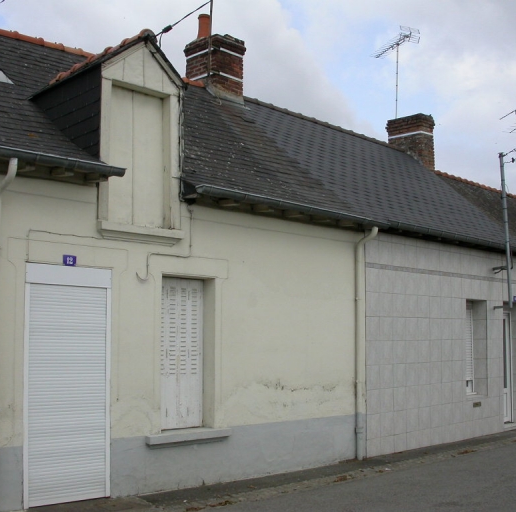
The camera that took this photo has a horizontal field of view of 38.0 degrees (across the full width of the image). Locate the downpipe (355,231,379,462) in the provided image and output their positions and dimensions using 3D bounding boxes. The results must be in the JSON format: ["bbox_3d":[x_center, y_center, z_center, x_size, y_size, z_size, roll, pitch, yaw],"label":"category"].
[{"bbox_3d":[1.542,1.192,10.298,0.388,3.192,0.111,-5,-8,43],"label":"downpipe"}]

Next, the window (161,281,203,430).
[{"bbox_3d":[-0.850,1.070,8.243,0.148,1.648,0.775,-5,-8,43],"label":"window"}]

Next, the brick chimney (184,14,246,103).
[{"bbox_3d":[-0.738,-3.299,12.720,0.824,1.421,0.695,-5,-8,43],"label":"brick chimney"}]

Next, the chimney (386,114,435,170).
[{"bbox_3d":[3.545,-2.550,17.327,0.959,1.236,0.560,-5,-8,43],"label":"chimney"}]

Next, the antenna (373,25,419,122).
[{"bbox_3d":[3.204,-4.144,17.593,0.523,1.915,1.709,2,-6,-21],"label":"antenna"}]

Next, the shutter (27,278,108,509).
[{"bbox_3d":[-1.782,1.198,7.041,0.135,2.220,0.947,-5,-8,43],"label":"shutter"}]

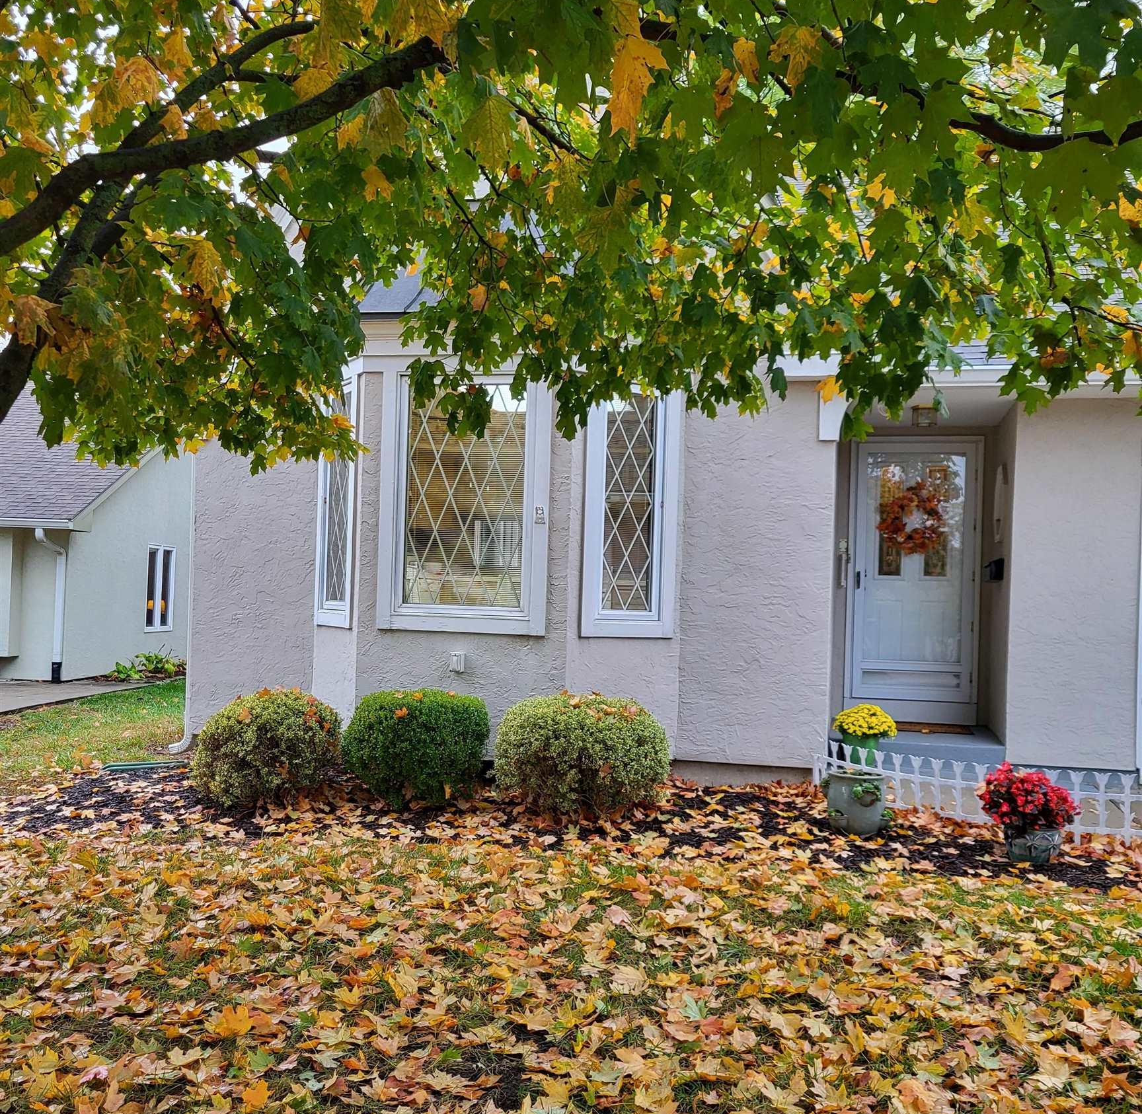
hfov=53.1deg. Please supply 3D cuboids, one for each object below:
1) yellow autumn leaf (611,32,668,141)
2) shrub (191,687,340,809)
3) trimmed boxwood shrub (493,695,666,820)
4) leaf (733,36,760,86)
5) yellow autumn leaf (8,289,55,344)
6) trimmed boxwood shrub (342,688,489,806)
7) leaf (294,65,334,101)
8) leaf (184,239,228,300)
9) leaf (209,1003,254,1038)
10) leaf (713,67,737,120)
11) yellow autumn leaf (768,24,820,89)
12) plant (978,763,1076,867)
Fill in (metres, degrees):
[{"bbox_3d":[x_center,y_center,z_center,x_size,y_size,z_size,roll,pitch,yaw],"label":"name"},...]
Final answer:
[{"bbox_3d":[0.090,-0.617,1.500,0.080,0.140,0.035,2,0,0],"label":"yellow autumn leaf"},{"bbox_3d":[-1.980,1.208,7.450,0.960,0.720,0.920,1,1,8],"label":"shrub"},{"bbox_3d":[0.073,1.245,7.350,1.090,0.750,1.000,1,1,8],"label":"trimmed boxwood shrub"},{"bbox_3d":[0.322,-0.910,2.100,0.060,0.090,0.030,2,0,-11],"label":"leaf"},{"bbox_3d":[-1.130,-0.503,2.400,0.105,0.115,0.050,1,1,-25],"label":"yellow autumn leaf"},{"bbox_3d":[-1.014,1.227,7.500,0.940,0.720,0.920,1,1,8],"label":"trimmed boxwood shrub"},{"bbox_3d":[-0.583,-1.067,2.600,0.100,0.110,0.030,2,0,-6],"label":"leaf"},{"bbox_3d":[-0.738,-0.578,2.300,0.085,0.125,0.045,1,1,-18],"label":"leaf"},{"bbox_3d":[-1.099,1.499,3.700,0.140,0.050,0.120,2,0,0],"label":"leaf"},{"bbox_3d":[0.283,-0.851,2.100,0.055,0.100,0.045,1,1,7],"label":"leaf"},{"bbox_3d":[0.410,-0.918,2.100,0.100,0.120,0.040,2,0,0],"label":"yellow autumn leaf"},{"bbox_3d":[2.552,1.417,6.380,0.550,0.550,0.520,1,1,8],"label":"plant"}]

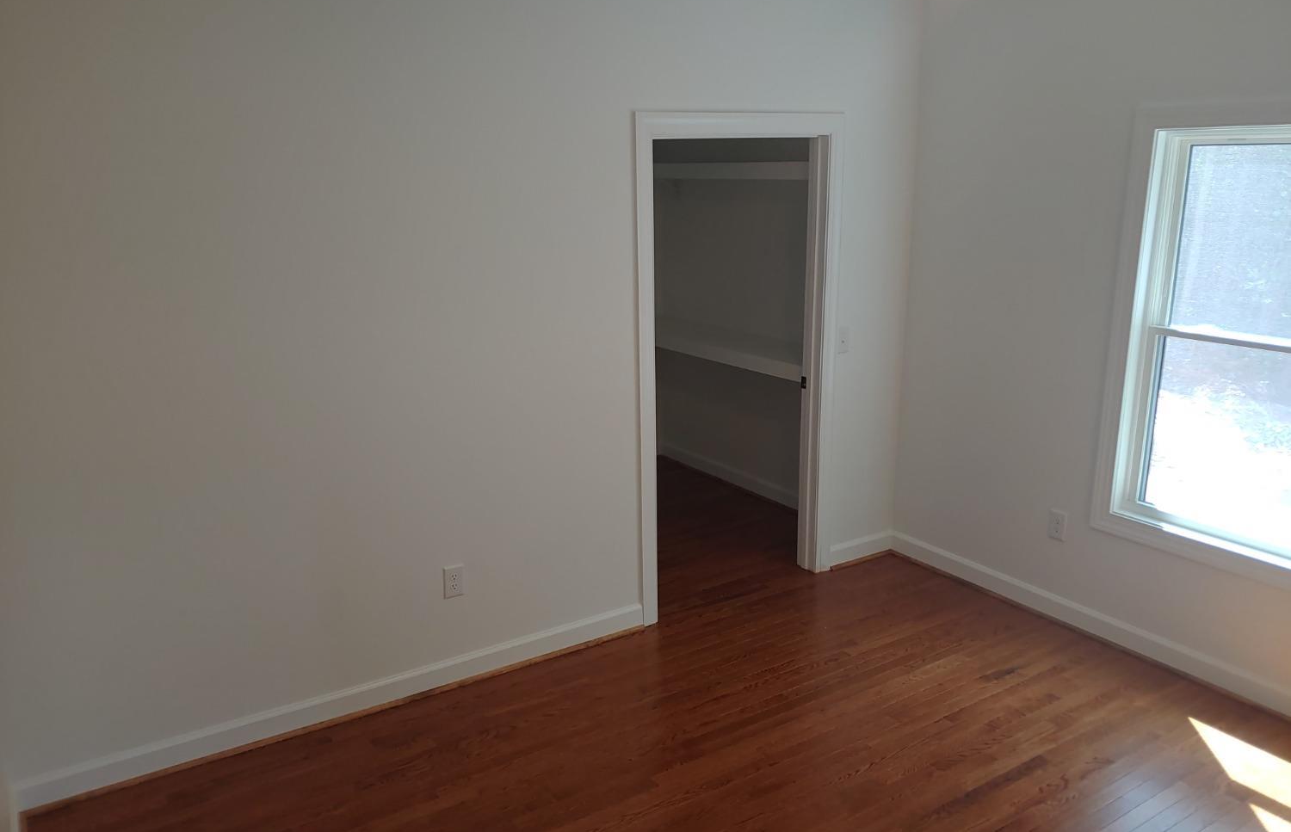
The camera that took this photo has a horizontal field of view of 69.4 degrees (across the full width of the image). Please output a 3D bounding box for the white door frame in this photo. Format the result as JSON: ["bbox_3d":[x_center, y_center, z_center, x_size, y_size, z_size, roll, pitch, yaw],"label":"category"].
[{"bbox_3d":[0.400,-0.204,4.099,1.063,2.135,0.140,-9,17,-30],"label":"white door frame"}]

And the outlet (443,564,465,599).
[{"bbox_3d":[-0.724,0.628,3.525,0.078,0.121,0.009,-9,17,-30],"label":"outlet"}]

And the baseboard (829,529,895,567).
[{"bbox_3d":[1.091,0.677,4.683,0.430,0.118,0.020,-9,17,-30],"label":"baseboard"}]

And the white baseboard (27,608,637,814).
[{"bbox_3d":[-0.987,1.025,3.447,2.290,0.116,0.020,-9,17,-30],"label":"white baseboard"}]

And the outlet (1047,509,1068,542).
[{"bbox_3d":[1.750,0.467,3.958,0.009,0.122,0.078,-9,17,-30],"label":"outlet"}]

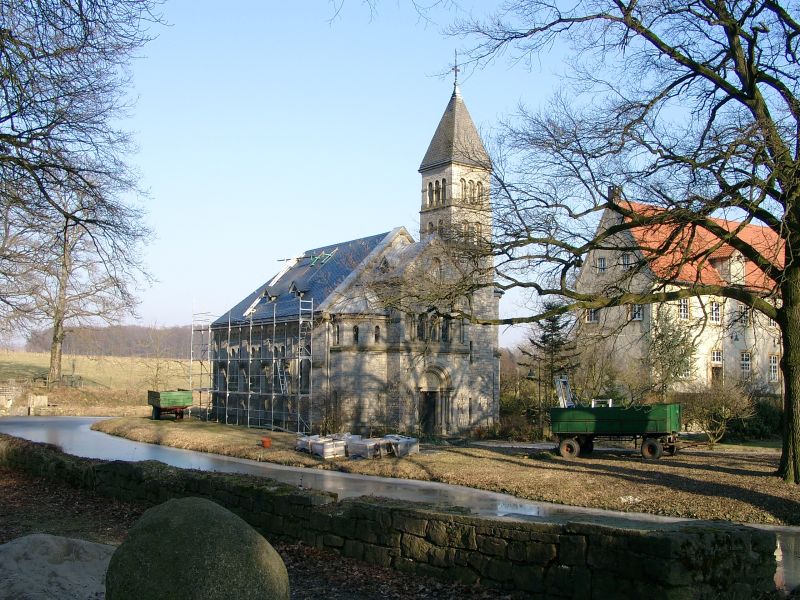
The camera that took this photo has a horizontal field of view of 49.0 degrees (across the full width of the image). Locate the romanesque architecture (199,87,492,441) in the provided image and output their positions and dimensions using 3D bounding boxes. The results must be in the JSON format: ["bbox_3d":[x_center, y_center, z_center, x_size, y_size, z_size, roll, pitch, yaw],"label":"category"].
[{"bbox_3d":[-3.267,-2.469,54.393,10.400,20.400,18.600,4,-6,-34],"label":"romanesque architecture"}]

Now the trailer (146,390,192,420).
[{"bbox_3d":[-15.820,7.199,60.260,2.078,1.895,4.450,3,-6,-26],"label":"trailer"}]

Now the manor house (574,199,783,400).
[{"bbox_3d":[25.611,0.631,75.732,21.450,15.421,7.722,4,-6,-34],"label":"manor house"}]

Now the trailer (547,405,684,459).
[{"bbox_3d":[8.453,5.148,34.358,4.502,1.947,1.998,-5,-7,29],"label":"trailer"}]

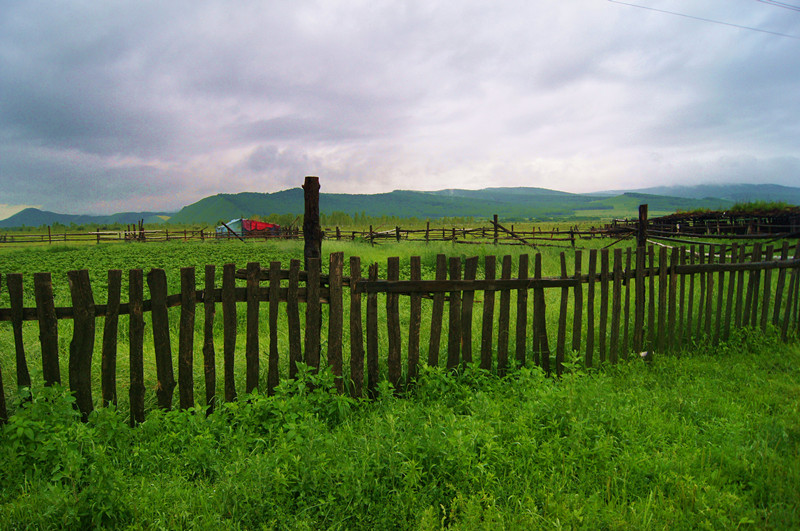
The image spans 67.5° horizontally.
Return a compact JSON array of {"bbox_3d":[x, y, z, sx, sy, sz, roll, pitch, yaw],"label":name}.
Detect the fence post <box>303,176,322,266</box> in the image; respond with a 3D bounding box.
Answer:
[{"bbox_3d":[-0.823,0.166,5.600,0.170,1.970,0.165,0,4,0],"label":"fence post"}]

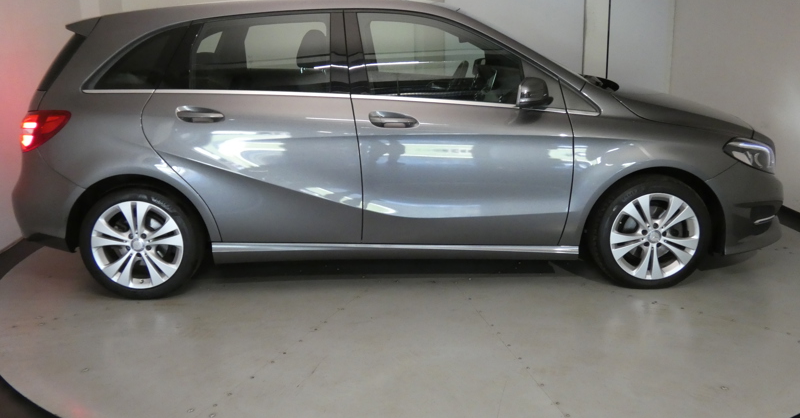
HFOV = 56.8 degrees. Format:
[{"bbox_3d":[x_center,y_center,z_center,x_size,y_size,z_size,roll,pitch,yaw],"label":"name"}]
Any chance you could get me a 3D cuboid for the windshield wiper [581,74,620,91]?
[{"bbox_3d":[1.152,-0.740,4.284,0.110,0.080,0.580,-1,13,-1],"label":"windshield wiper"}]

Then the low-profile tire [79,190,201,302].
[{"bbox_3d":[-1.362,0.163,3.920,0.627,0.622,0.225,-1,13,-1],"label":"low-profile tire"}]

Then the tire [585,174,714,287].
[{"bbox_3d":[1.334,0.121,3.968,0.627,0.622,0.225,-1,13,-1],"label":"tire"}]

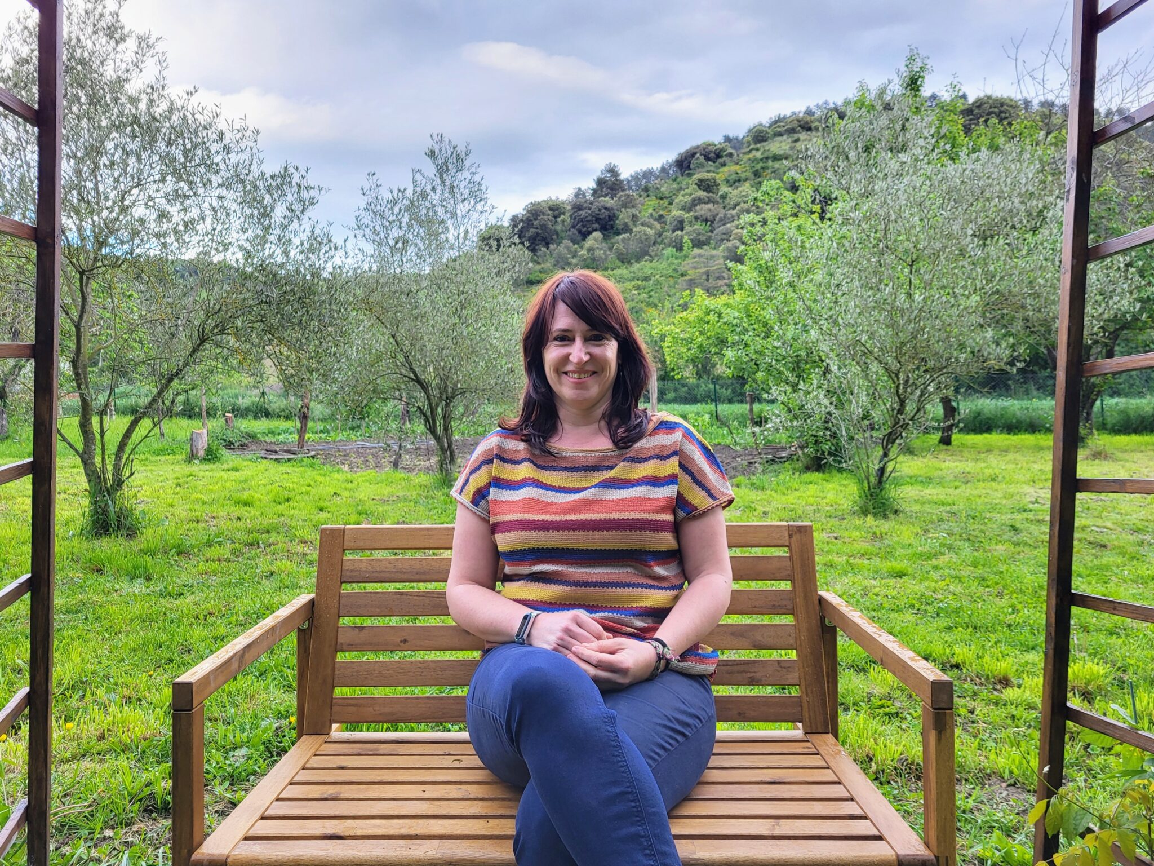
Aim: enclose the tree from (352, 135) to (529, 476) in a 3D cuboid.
[{"bbox_3d":[-2.049,-1.886,13.000,2.650,5.000,2.600,0,2,-9],"label":"tree"}]

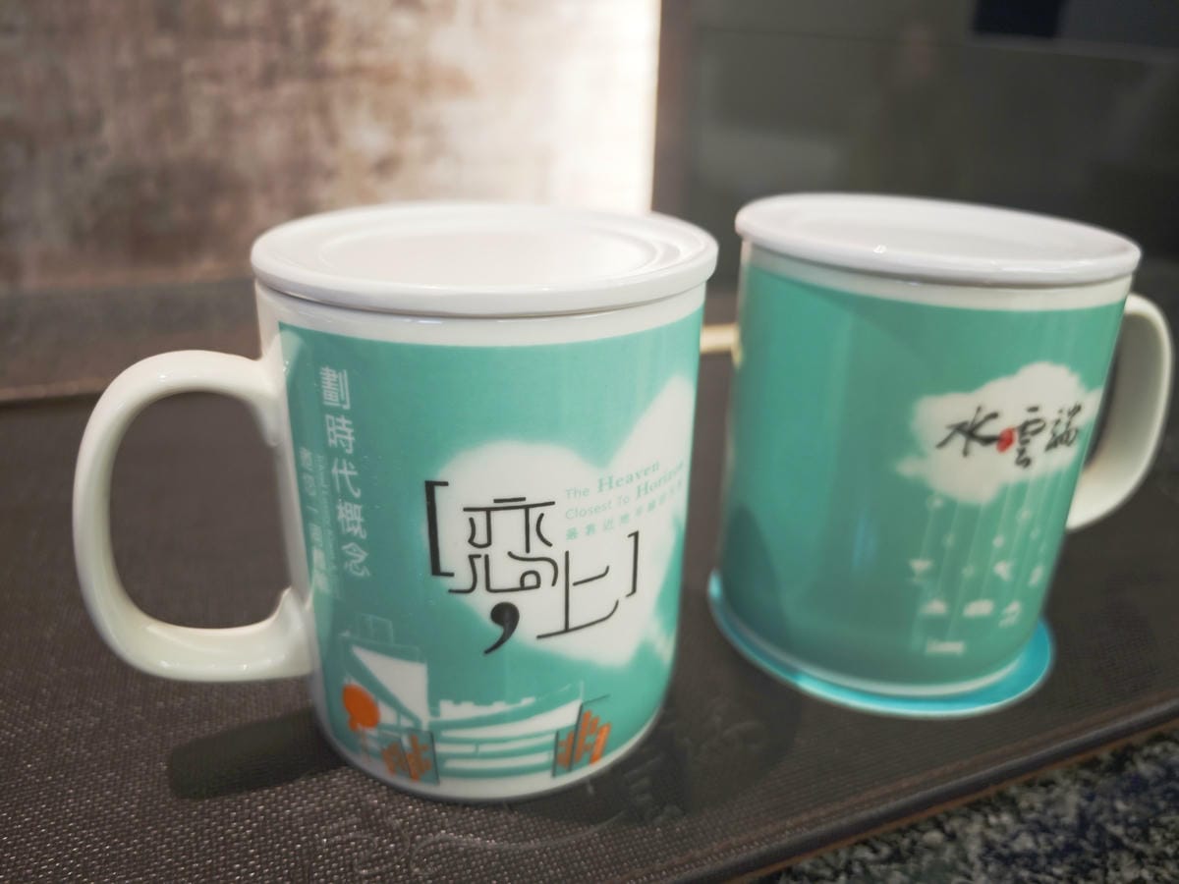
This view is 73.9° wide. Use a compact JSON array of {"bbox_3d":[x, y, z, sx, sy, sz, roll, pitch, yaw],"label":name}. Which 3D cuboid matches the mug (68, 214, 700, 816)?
[{"bbox_3d":[-0.035,0.008,0.160,0.117,0.100,0.085,-7,25,-19],"label":"mug"}]

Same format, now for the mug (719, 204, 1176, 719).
[{"bbox_3d":[0.091,-0.005,0.199,0.118,0.101,0.086,-4,24,-12],"label":"mug"}]

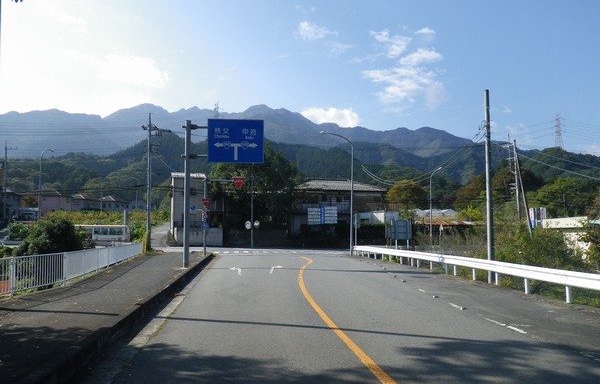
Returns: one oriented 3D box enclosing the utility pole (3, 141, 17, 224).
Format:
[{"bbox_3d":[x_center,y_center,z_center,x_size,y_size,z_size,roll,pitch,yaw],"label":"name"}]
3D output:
[{"bbox_3d":[-40.635,-1.191,68.000,1.900,11.770,0.900,0,-3,0],"label":"utility pole"}]

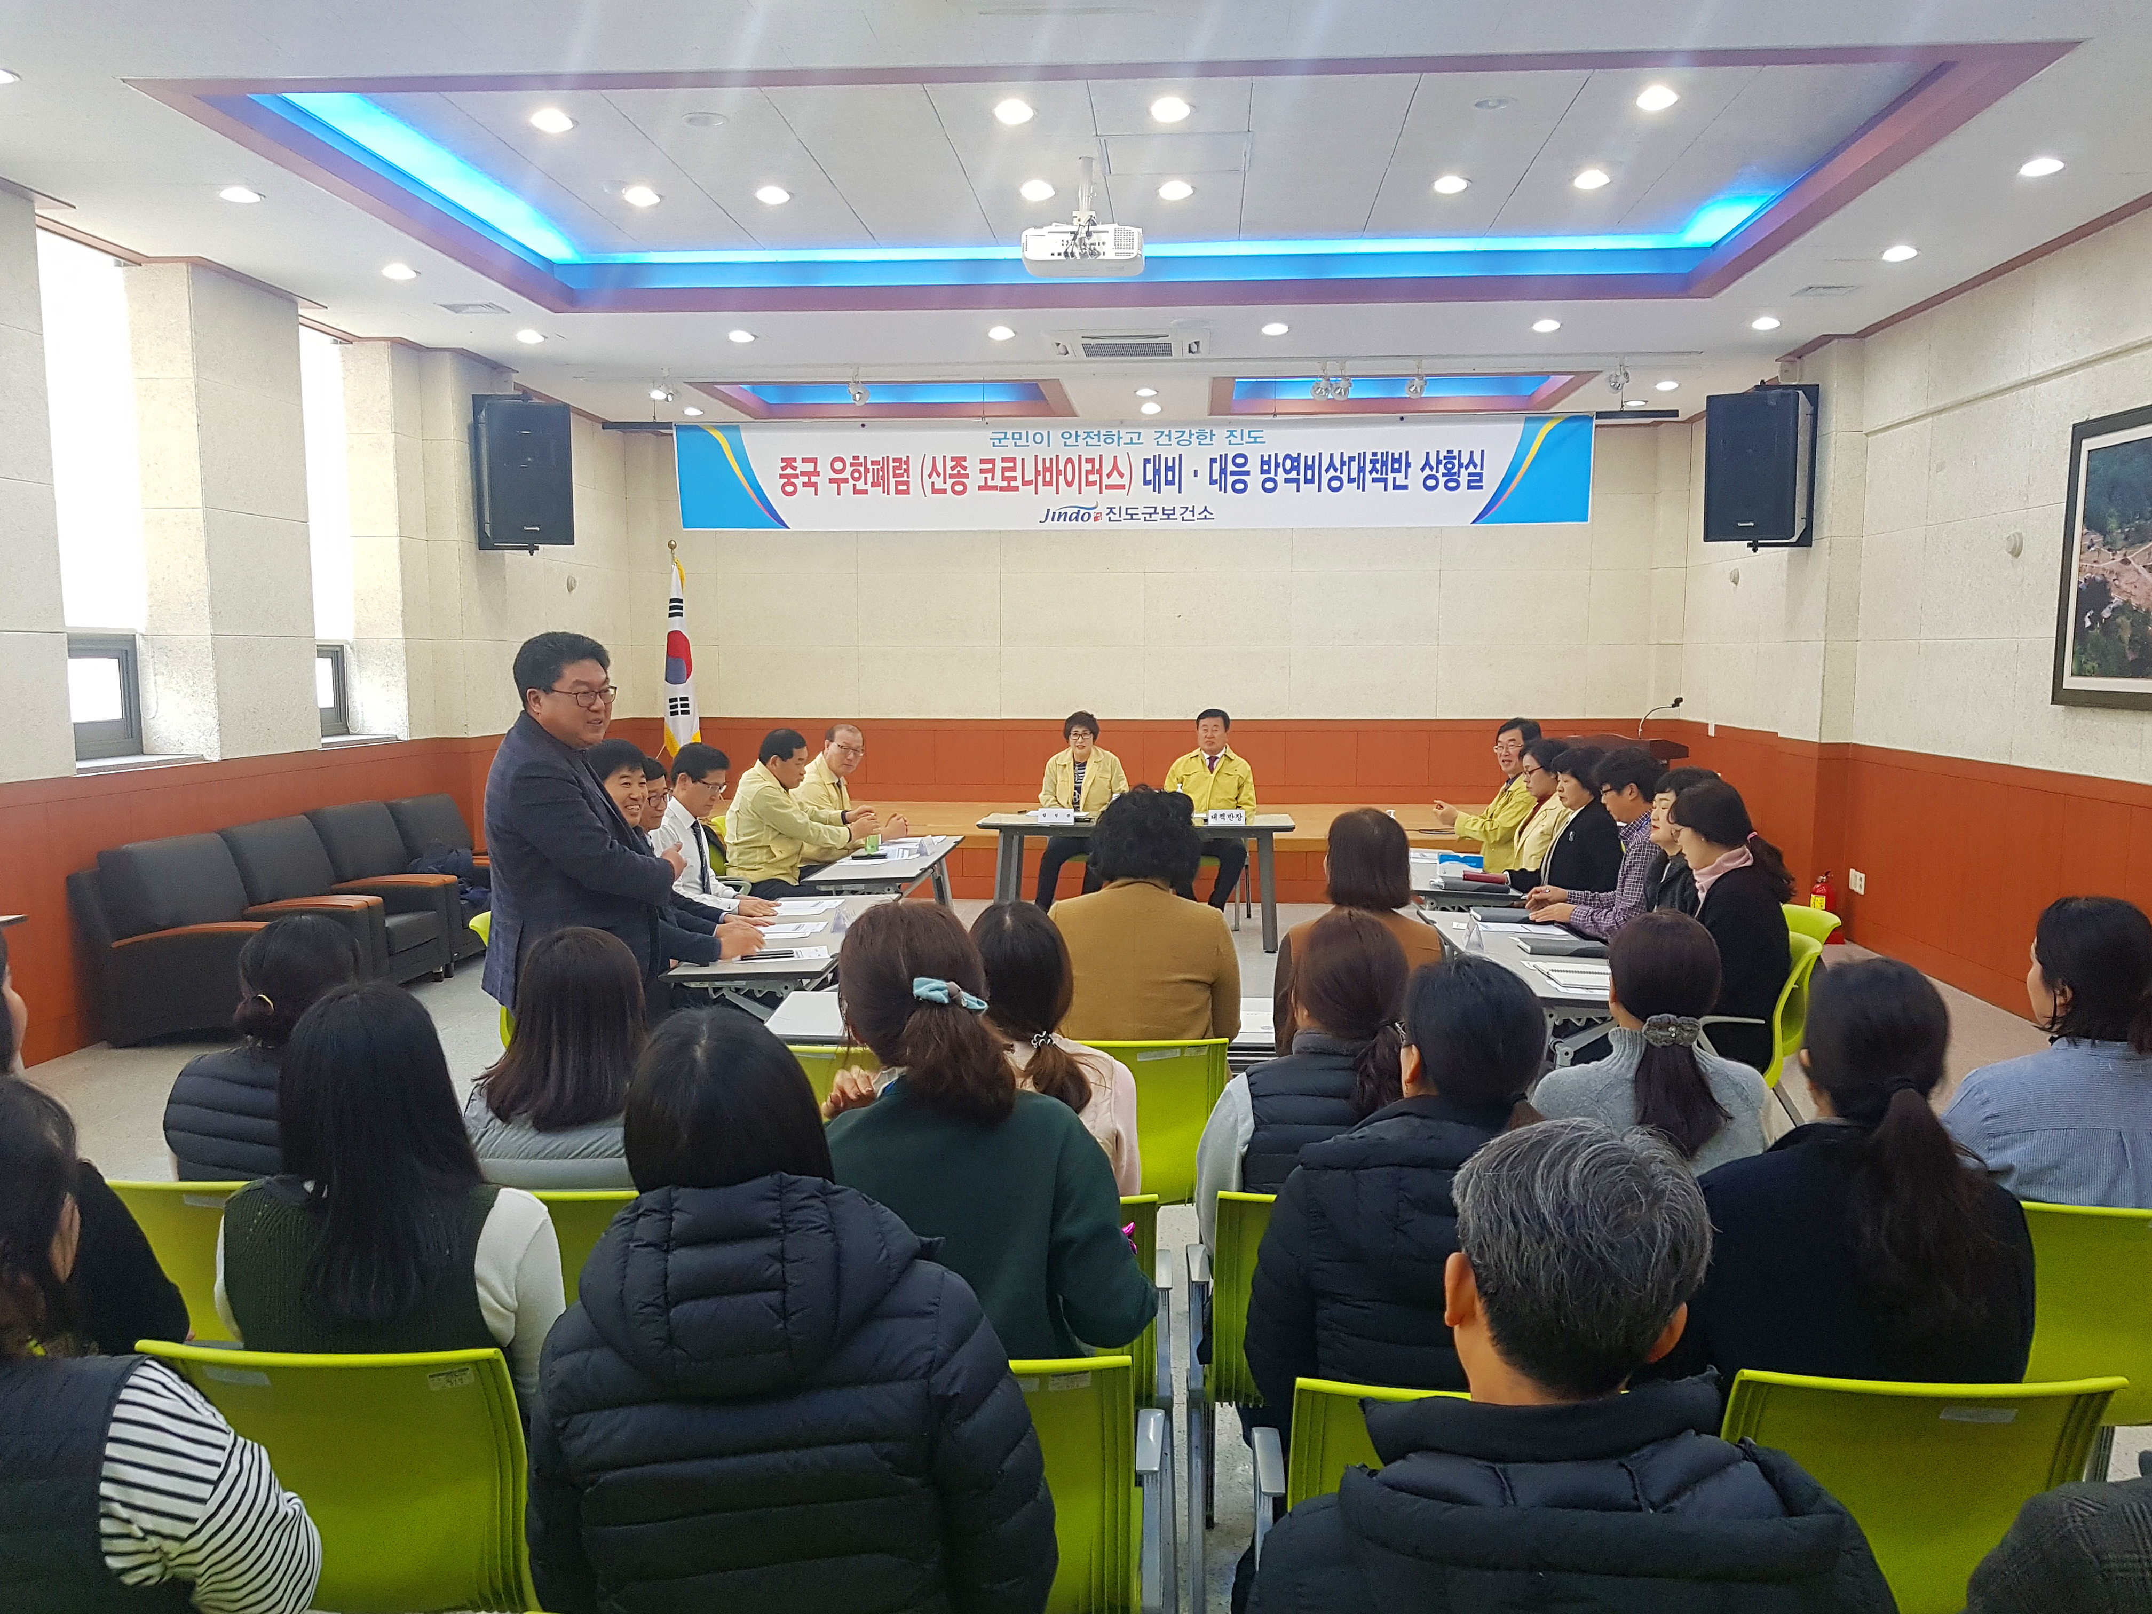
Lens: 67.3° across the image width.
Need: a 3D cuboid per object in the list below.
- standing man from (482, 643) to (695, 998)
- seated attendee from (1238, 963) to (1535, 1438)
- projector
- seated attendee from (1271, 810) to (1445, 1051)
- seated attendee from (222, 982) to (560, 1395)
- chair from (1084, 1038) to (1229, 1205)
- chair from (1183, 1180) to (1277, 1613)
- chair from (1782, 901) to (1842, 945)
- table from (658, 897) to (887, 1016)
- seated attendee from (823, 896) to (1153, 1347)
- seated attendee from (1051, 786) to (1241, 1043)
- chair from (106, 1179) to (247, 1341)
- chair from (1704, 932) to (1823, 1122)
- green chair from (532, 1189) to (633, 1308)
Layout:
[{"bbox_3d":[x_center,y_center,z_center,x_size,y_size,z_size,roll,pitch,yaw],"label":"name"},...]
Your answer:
[{"bbox_3d":[-1.299,0.420,4.341,0.450,1.755,0.500,1,6,11],"label":"standing man"},{"bbox_3d":[0.510,0.826,2.348,0.520,1.310,0.780,1,5,4],"label":"seated attendee"},{"bbox_3d":[0.038,-2.234,6.492,0.470,0.135,0.380,1,5,4],"label":"projector"},{"bbox_3d":[0.698,0.657,4.119,0.450,1.335,0.700,1,5,4],"label":"seated attendee"},{"bbox_3d":[-0.918,0.841,2.425,0.470,1.260,0.780,1,5,4],"label":"seated attendee"},{"bbox_3d":[0.134,0.922,3.926,0.560,0.840,0.580,1,5,4],"label":"chair"},{"bbox_3d":[0.474,1.024,2.872,0.560,0.840,0.580,1,5,4],"label":"chair"},{"bbox_3d":[2.273,0.781,5.460,0.570,0.840,0.560,0,5,-4],"label":"chair"},{"bbox_3d":[-0.970,0.790,5.758,0.470,0.725,1.550,0,5,1],"label":"table"},{"bbox_3d":[-0.099,0.796,2.441,0.470,1.350,0.780,0,5,0],"label":"seated attendee"},{"bbox_3d":[0.178,0.638,4.006,0.470,1.390,0.700,1,5,4],"label":"seated attendee"},{"bbox_3d":[-1.330,1.009,2.915,0.570,0.830,0.560,1,5,4],"label":"chair"},{"bbox_3d":[2.030,0.821,5.040,0.570,0.840,0.570,0,5,3],"label":"chair"},{"bbox_3d":[-0.726,1.014,2.880,0.570,0.830,0.560,1,5,4],"label":"green chair"}]

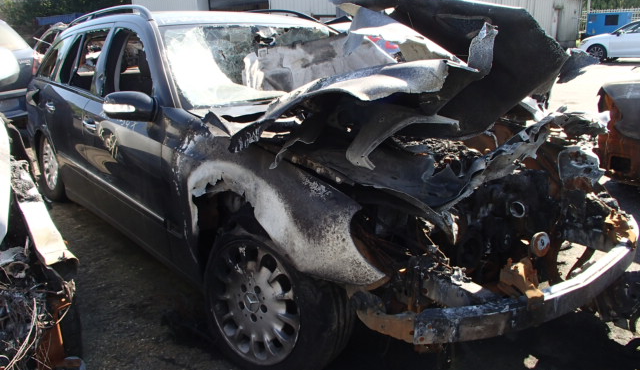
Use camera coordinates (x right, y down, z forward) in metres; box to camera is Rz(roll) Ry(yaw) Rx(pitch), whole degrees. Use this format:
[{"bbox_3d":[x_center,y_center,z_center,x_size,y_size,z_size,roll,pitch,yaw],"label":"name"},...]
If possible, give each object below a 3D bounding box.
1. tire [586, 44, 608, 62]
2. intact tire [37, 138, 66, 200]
[{"bbox_3d":[9.659,-4.583,18.100,0.630,0.630,0.220,-2,14,-6],"label":"tire"},{"bbox_3d":[-1.978,-0.151,4.020,0.225,0.640,0.640,-11,18,-38],"label":"intact tire"}]

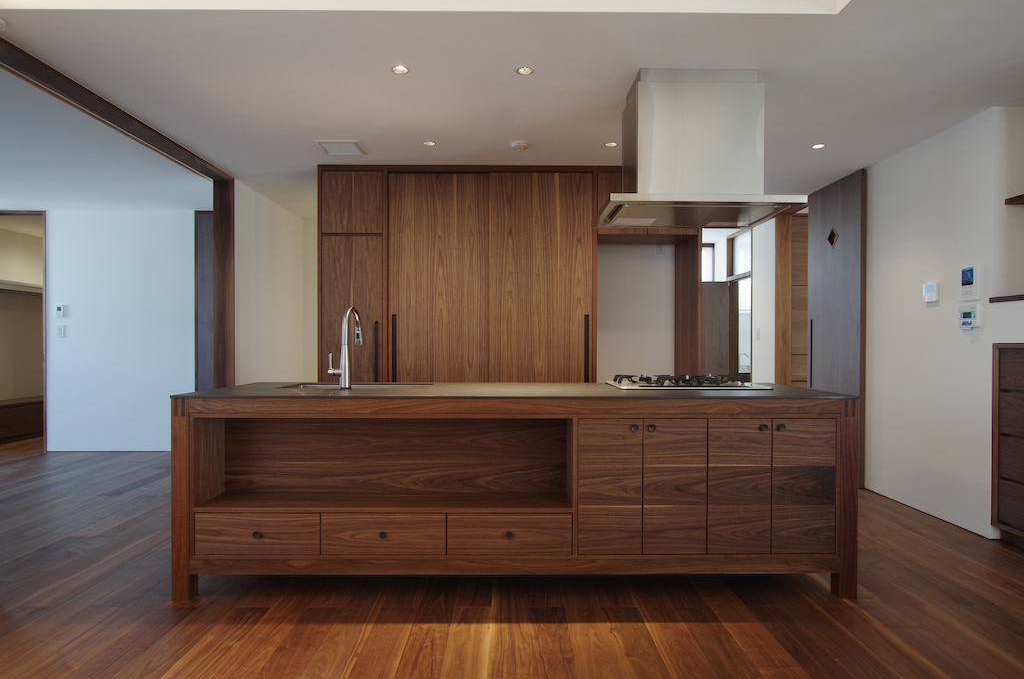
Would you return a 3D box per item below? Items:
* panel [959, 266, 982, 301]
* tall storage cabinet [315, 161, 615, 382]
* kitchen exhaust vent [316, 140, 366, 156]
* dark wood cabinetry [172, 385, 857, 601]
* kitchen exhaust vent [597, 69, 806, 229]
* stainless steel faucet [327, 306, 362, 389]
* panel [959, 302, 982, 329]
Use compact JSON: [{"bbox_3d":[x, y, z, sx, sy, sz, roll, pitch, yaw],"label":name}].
[{"bbox_3d":[2.647,-0.317,3.450,0.028,0.189,0.125,0,0,0],"label":"panel"},{"bbox_3d":[-0.400,-0.100,4.770,2.120,2.400,0.600,0,0,0],"label":"tall storage cabinet"},{"bbox_3d":[-1.155,-1.290,4.060,0.285,0.020,0.310,0,0,0],"label":"kitchen exhaust vent"},{"bbox_3d":[0.014,0.671,2.943,2.900,0.860,0.855,0,0,0],"label":"dark wood cabinetry"},{"bbox_3d":[0.900,-0.961,3.030,0.900,0.680,0.625,0,0,0],"label":"kitchen exhaust vent"},{"bbox_3d":[-0.846,0.038,3.045,0.120,0.408,0.260,0,0,3],"label":"stainless steel faucet"},{"bbox_3d":[2.645,-0.128,3.455,0.030,0.137,0.133,0,0,0],"label":"panel"}]

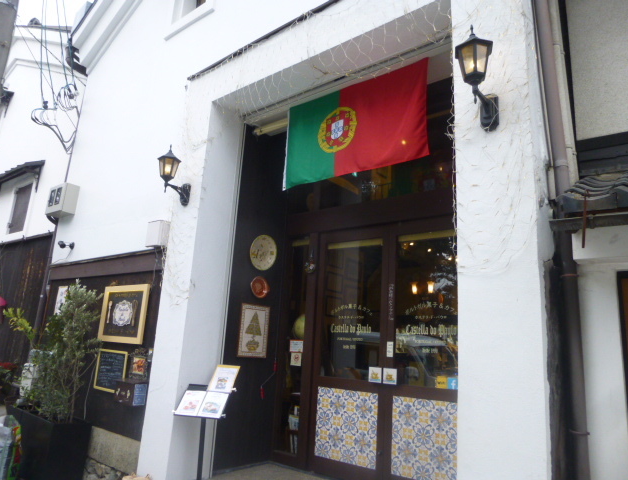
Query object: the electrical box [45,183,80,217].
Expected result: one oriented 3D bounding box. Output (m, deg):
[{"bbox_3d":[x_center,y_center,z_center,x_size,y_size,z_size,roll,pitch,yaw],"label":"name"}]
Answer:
[{"bbox_3d":[-3.783,-0.573,6.964,0.570,0.430,0.185,-7,-17,39],"label":"electrical box"}]

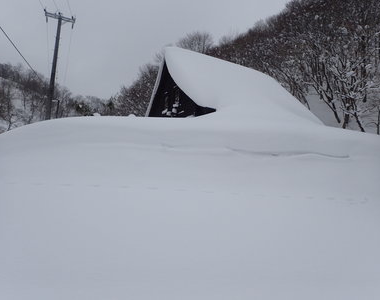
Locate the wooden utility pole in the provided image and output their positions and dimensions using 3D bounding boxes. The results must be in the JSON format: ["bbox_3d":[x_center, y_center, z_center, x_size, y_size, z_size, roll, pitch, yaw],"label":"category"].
[{"bbox_3d":[-8.250,-4.100,17.500,1.750,8.400,0.400,6,0,-22],"label":"wooden utility pole"}]

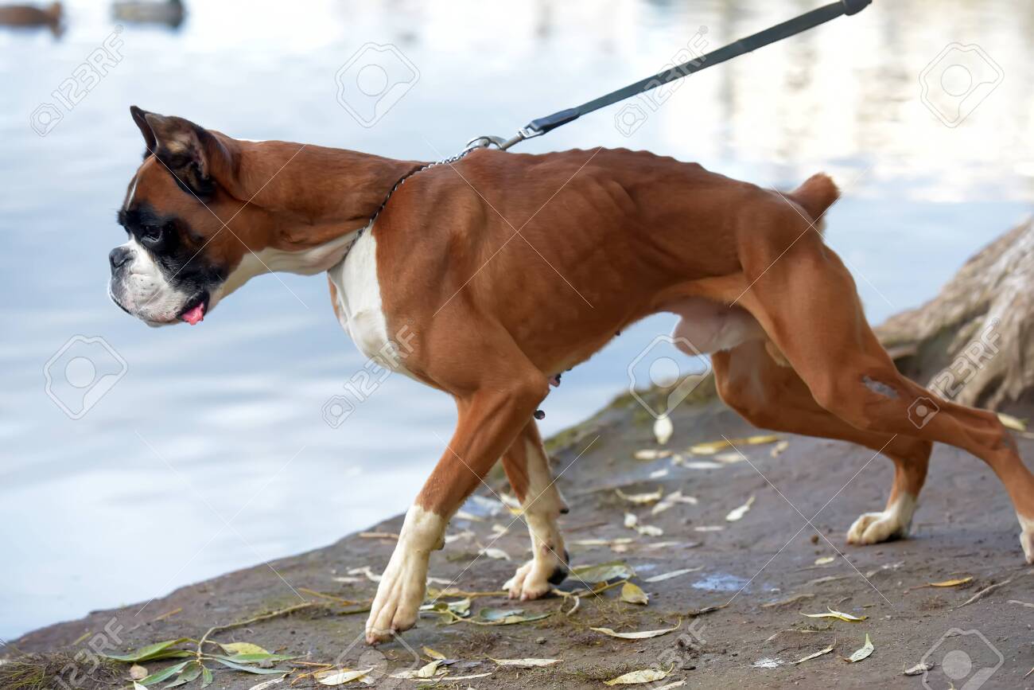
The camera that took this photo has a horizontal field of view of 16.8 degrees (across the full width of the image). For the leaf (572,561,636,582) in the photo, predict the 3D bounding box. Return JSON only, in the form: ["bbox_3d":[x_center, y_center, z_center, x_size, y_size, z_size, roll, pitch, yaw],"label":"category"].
[{"bbox_3d":[0.106,0.283,4.370,0.085,0.018,0.040,-6,9,-15],"label":"leaf"}]

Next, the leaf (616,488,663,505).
[{"bbox_3d":[0.180,0.222,5.129,0.070,0.018,0.022,-1,9,-5],"label":"leaf"}]

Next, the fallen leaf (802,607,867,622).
[{"bbox_3d":[0.400,0.340,4.418,0.083,0.014,0.024,1,9,8],"label":"fallen leaf"}]

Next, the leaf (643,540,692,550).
[{"bbox_3d":[0.199,0.265,4.648,0.064,0.008,0.016,-6,8,-12],"label":"leaf"}]

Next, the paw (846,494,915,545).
[{"bbox_3d":[0.507,0.243,4.883,0.080,0.056,0.056,-4,10,-25],"label":"paw"}]

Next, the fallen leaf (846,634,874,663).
[{"bbox_3d":[0.414,0.366,4.235,0.016,0.021,0.052,6,11,34],"label":"fallen leaf"}]

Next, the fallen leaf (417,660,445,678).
[{"bbox_3d":[-0.099,0.371,4.015,0.025,0.016,0.041,4,11,44],"label":"fallen leaf"}]

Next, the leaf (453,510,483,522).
[{"bbox_3d":[-0.068,0.242,4.945,0.017,0.009,0.070,-10,10,-35],"label":"leaf"}]

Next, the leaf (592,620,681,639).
[{"bbox_3d":[0.138,0.330,4.066,0.105,0.017,0.028,-3,9,4],"label":"leaf"}]

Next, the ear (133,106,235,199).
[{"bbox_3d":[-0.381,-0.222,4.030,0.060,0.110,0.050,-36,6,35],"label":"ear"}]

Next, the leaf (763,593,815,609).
[{"bbox_3d":[0.349,0.328,4.502,0.074,0.010,0.017,-6,11,-34],"label":"leaf"}]

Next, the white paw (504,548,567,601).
[{"bbox_3d":[0.023,0.281,4.310,0.078,0.060,0.055,-7,11,-37],"label":"white paw"}]

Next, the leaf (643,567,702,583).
[{"bbox_3d":[0.198,0.292,4.456,0.093,0.008,0.015,-10,10,-36],"label":"leaf"}]

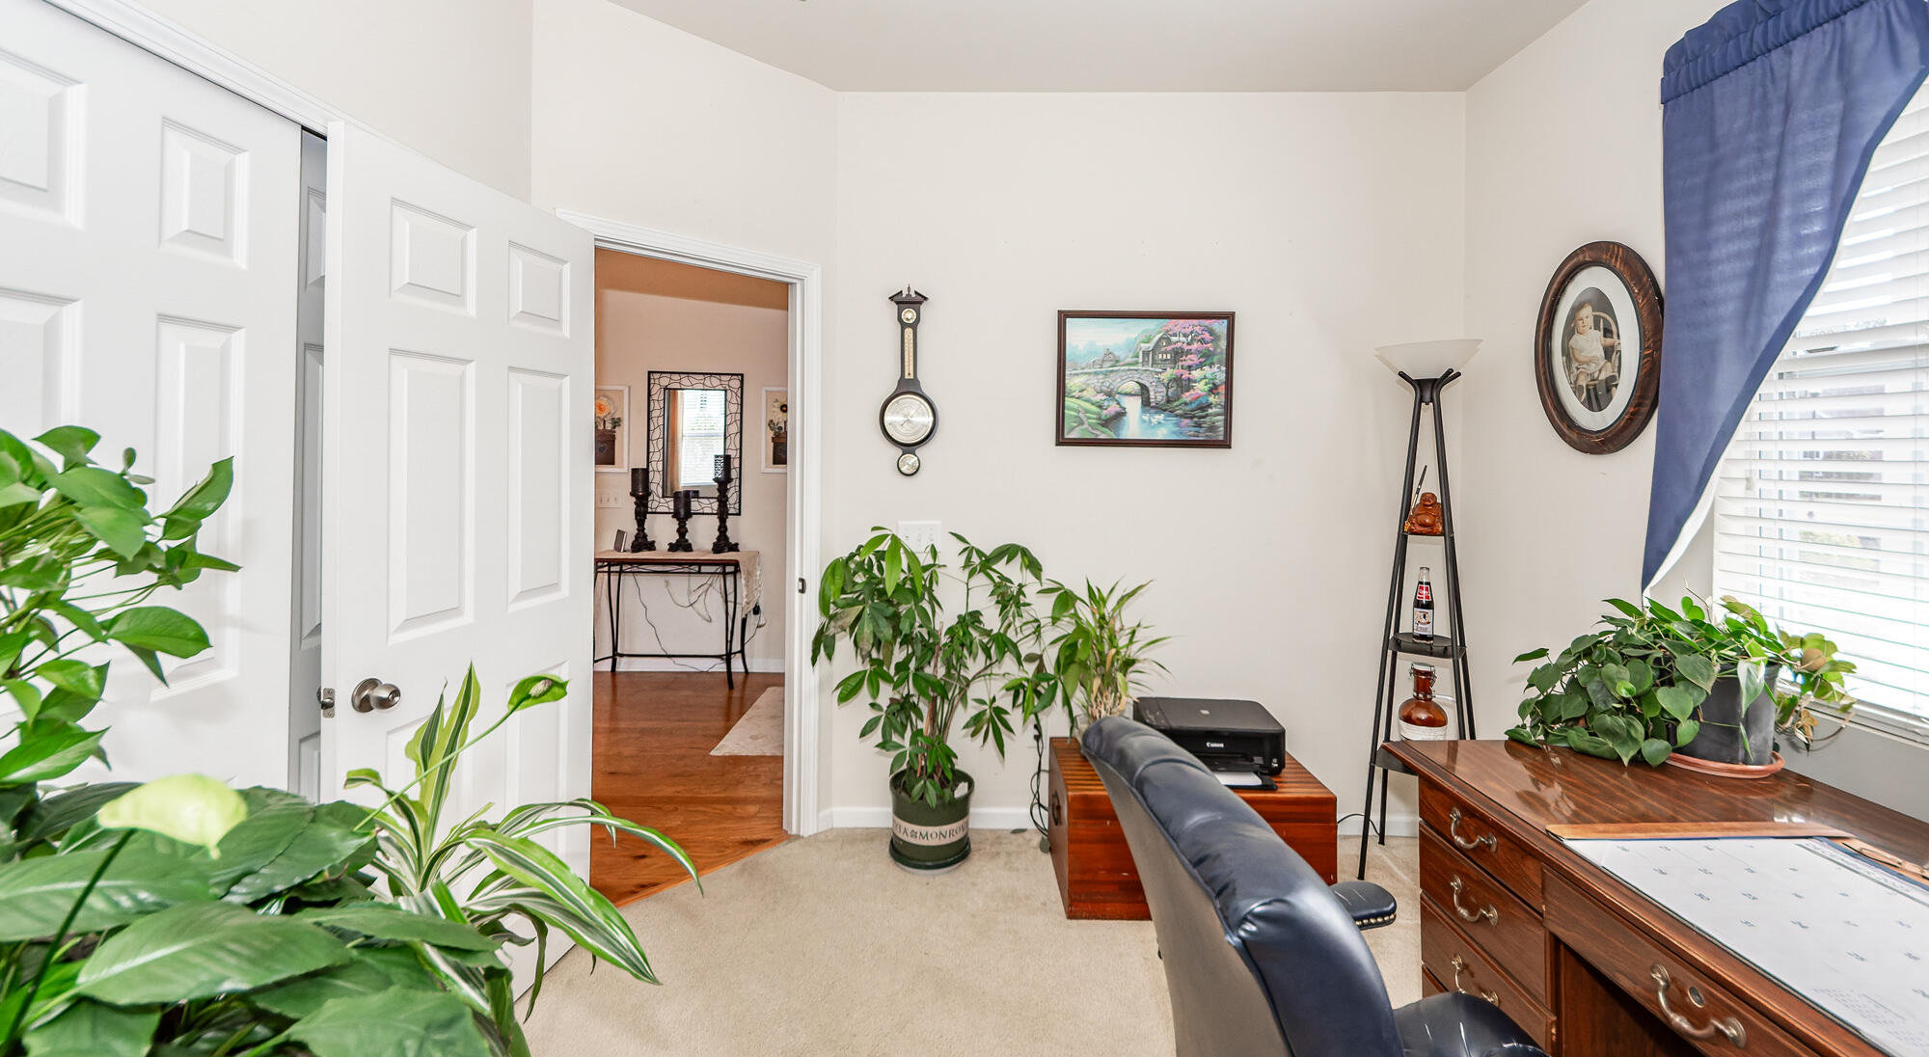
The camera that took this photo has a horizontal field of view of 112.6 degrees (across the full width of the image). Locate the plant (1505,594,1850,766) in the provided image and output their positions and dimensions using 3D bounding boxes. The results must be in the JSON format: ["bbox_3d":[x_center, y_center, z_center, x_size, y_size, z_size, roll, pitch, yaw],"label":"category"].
[{"bbox_3d":[1.520,0.335,1.390,0.530,0.355,0.370,0,3,0],"label":"plant"}]

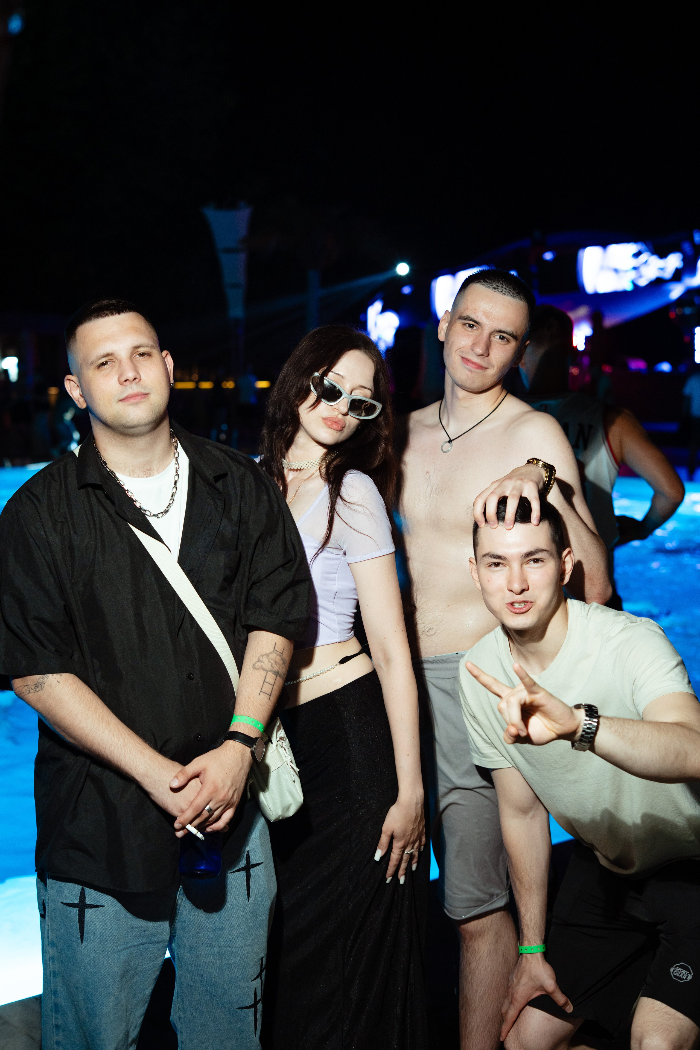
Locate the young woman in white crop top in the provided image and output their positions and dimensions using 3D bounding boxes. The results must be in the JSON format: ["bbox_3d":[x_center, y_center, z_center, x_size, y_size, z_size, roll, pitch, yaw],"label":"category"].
[{"bbox_3d":[-0.025,0.470,2.710,0.460,1.680,0.340,5,7,43],"label":"young woman in white crop top"}]

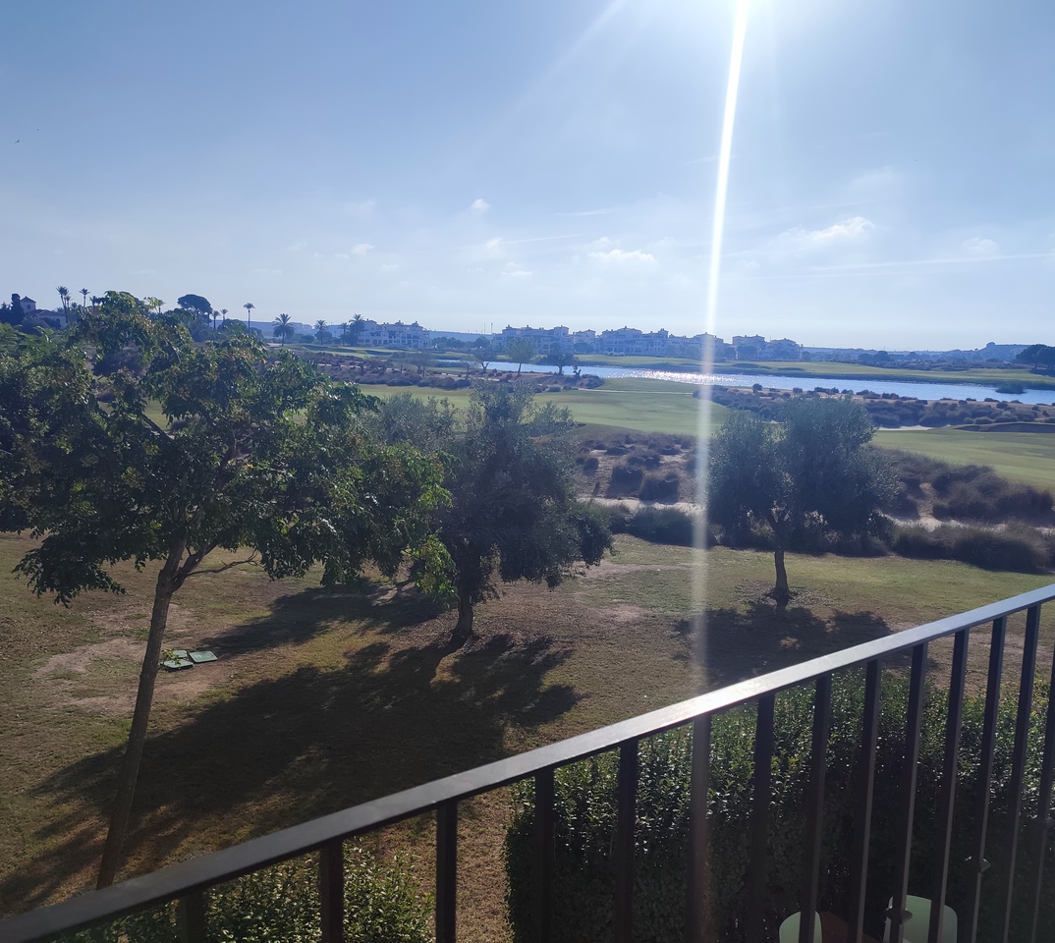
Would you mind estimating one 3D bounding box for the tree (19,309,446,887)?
[{"bbox_3d":[-2.494,1.244,7.669,3.592,5.160,3.484,2,8,0],"label":"tree"}]

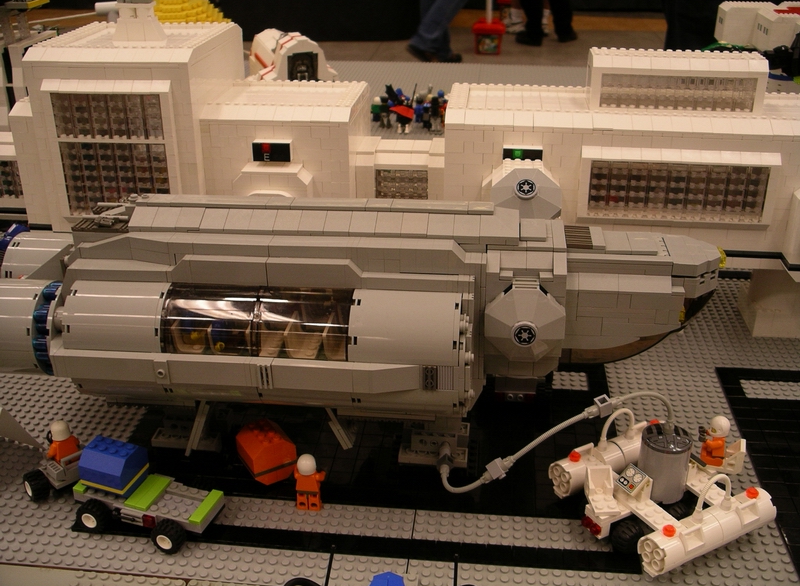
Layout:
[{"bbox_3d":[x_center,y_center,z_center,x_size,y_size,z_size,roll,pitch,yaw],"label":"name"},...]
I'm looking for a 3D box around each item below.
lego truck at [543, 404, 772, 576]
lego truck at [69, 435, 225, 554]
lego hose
[{"bbox_3d":[0.174,0.117,0.564,0.135,0.058,0.113,-13,28,-26],"label":"lego truck"},{"bbox_3d":[-0.163,0.126,0.554,0.098,0.055,0.052,8,26,17],"label":"lego truck"},{"bbox_3d":[0.102,0.101,0.570,0.152,0.070,0.045,5,26,11],"label":"lego hose"}]

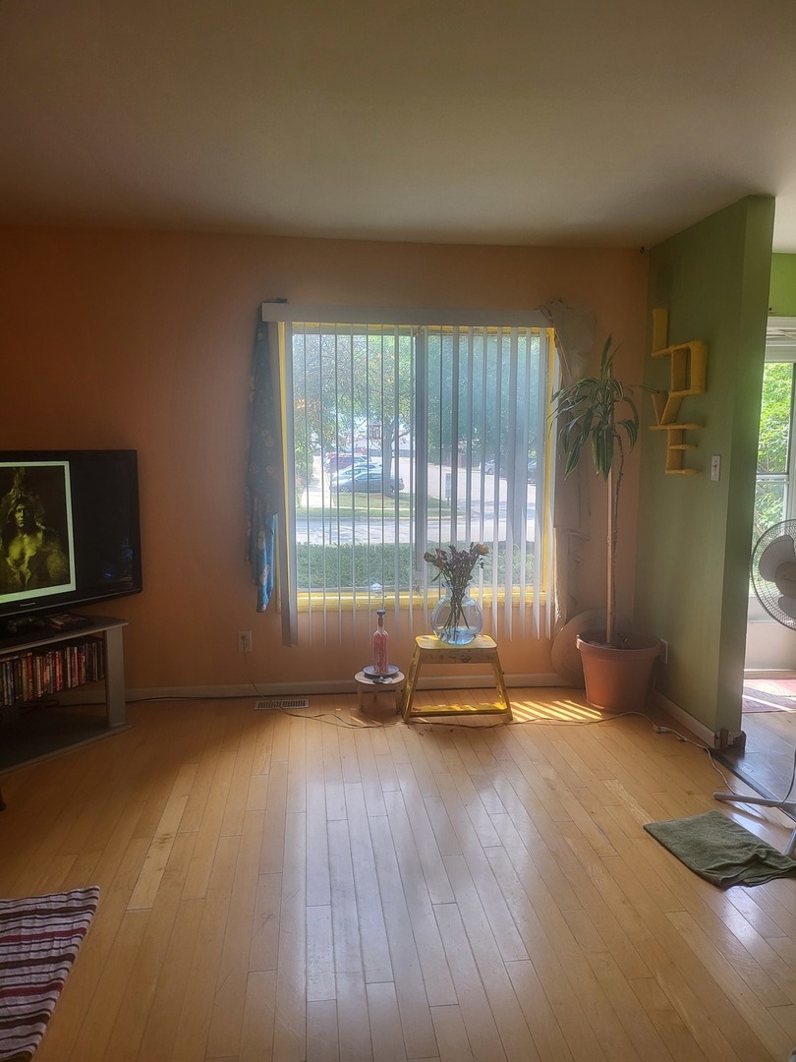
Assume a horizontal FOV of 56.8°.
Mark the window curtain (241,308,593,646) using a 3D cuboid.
[{"bbox_3d":[0.146,-0.288,3.913,1.810,1.800,0.140,-1,7,-7],"label":"window curtain"}]

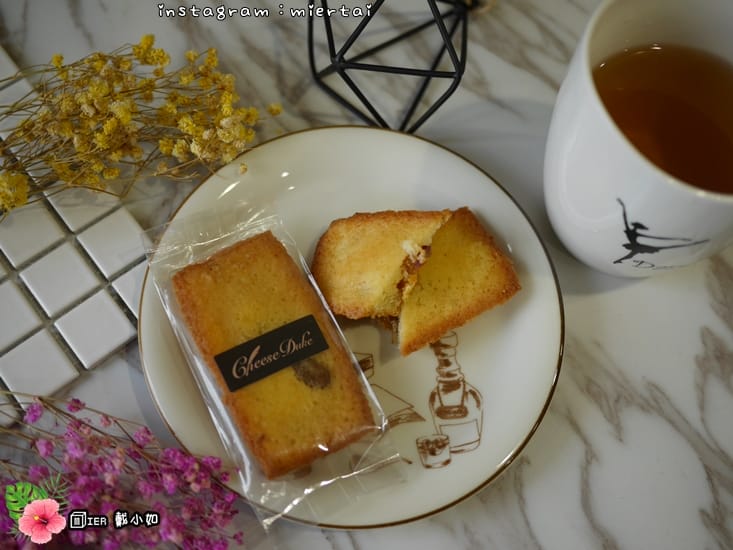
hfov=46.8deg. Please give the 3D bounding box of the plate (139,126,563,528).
[{"bbox_3d":[-0.005,0.016,0.330,0.160,0.019,0.160,0,68,-3],"label":"plate"}]

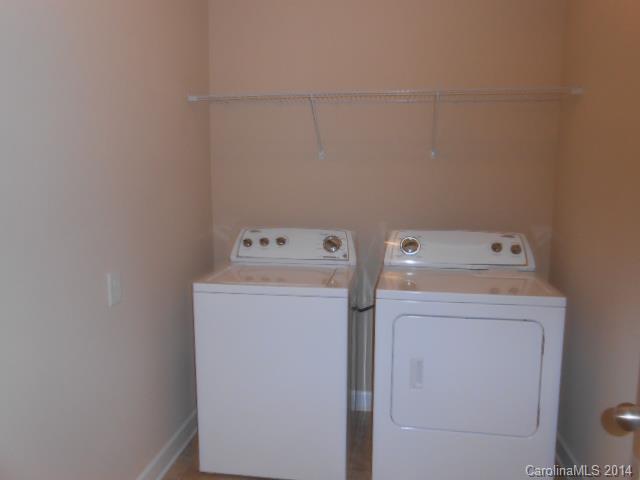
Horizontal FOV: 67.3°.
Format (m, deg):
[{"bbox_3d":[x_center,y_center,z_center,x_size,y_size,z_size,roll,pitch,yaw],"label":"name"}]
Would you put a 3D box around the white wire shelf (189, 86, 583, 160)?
[{"bbox_3d":[0.284,-0.577,2.477,1.880,0.307,0.304,1,8,8],"label":"white wire shelf"}]

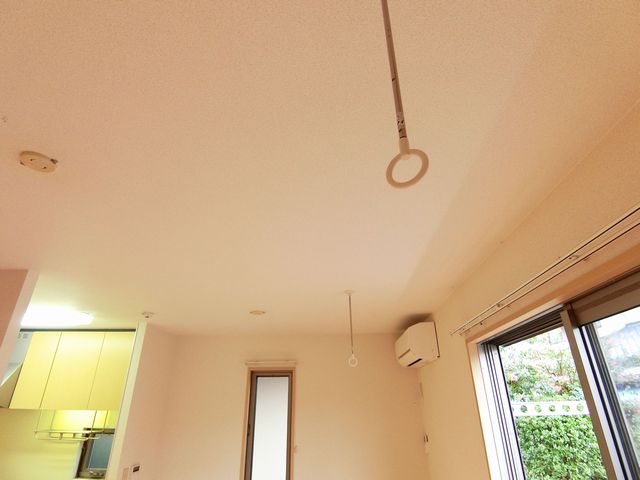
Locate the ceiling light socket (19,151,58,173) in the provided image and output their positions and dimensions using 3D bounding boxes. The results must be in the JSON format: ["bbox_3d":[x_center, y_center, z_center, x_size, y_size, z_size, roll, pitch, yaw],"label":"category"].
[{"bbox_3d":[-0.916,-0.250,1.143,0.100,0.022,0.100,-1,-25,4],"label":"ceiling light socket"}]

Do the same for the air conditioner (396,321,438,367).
[{"bbox_3d":[0.892,1.003,3.291,0.225,0.293,0.797,-1,-25,4],"label":"air conditioner"}]

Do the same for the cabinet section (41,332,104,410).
[{"bbox_3d":[-2.361,1.325,3.563,0.465,0.691,0.370,-2,-24,4],"label":"cabinet section"}]

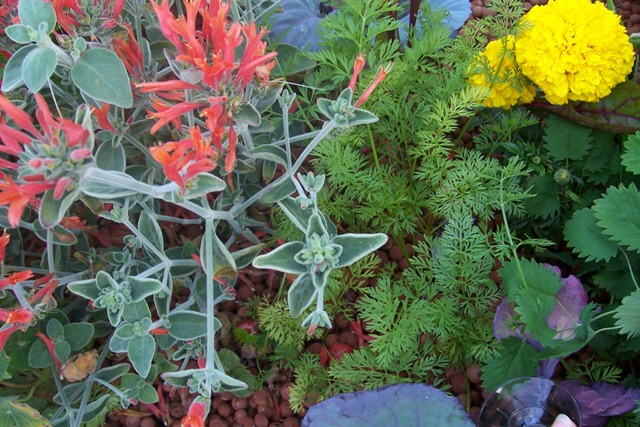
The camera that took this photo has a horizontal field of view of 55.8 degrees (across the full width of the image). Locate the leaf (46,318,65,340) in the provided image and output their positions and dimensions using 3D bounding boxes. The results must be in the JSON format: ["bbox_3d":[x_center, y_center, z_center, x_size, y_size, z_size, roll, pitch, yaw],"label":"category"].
[{"bbox_3d":[-0.244,0.107,0.556,0.015,0.006,0.022,-19,85,-6],"label":"leaf"}]

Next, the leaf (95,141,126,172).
[{"bbox_3d":[-0.193,-0.052,0.560,0.029,0.008,0.032,6,78,1],"label":"leaf"}]

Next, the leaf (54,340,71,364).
[{"bbox_3d":[-0.238,0.128,0.556,0.015,0.006,0.022,-18,95,-6],"label":"leaf"}]

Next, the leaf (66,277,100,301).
[{"bbox_3d":[-0.195,0.063,0.502,0.033,0.008,0.018,8,66,9],"label":"leaf"}]

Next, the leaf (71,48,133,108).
[{"bbox_3d":[-0.152,-0.094,0.425,0.036,0.010,0.054,-42,79,-14],"label":"leaf"}]

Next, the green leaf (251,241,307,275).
[{"bbox_3d":[-0.030,0.033,0.453,0.041,0.009,0.022,-6,62,-7],"label":"green leaf"}]

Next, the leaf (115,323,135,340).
[{"bbox_3d":[-0.161,0.097,0.498,0.017,0.005,0.013,-3,69,-1],"label":"leaf"}]

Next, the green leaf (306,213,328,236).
[{"bbox_3d":[-0.002,0.011,0.470,0.017,0.024,0.008,-6,25,-1],"label":"green leaf"}]

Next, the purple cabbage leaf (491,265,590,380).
[{"bbox_3d":[0.204,0.101,0.560,0.090,0.035,0.101,0,90,-3],"label":"purple cabbage leaf"}]

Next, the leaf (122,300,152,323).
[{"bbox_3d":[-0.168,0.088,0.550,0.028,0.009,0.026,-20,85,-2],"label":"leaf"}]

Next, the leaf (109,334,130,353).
[{"bbox_3d":[-0.158,0.103,0.487,0.029,0.007,0.020,-34,66,10],"label":"leaf"}]

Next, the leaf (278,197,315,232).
[{"bbox_3d":[-0.020,0.004,0.487,0.023,0.009,0.042,-38,83,-2],"label":"leaf"}]

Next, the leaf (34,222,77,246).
[{"bbox_3d":[-0.238,0.018,0.545,0.043,0.009,0.019,21,67,0],"label":"leaf"}]

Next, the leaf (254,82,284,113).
[{"bbox_3d":[-0.043,-0.099,0.514,0.036,0.010,0.023,-47,54,-9],"label":"leaf"}]

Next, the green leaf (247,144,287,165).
[{"bbox_3d":[-0.046,-0.049,0.530,0.039,0.011,0.019,18,53,6],"label":"green leaf"}]

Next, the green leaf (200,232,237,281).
[{"bbox_3d":[-0.095,0.041,0.570,0.035,0.012,0.050,-16,80,-9],"label":"green leaf"}]

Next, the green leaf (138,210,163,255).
[{"bbox_3d":[-0.146,0.017,0.524,0.022,0.010,0.052,-37,61,9],"label":"green leaf"}]

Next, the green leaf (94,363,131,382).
[{"bbox_3d":[-0.187,0.143,0.546,0.033,0.009,0.018,-17,49,-7],"label":"green leaf"}]

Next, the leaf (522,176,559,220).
[{"bbox_3d":[0.233,-0.016,0.640,0.045,0.010,0.047,-28,75,-8],"label":"leaf"}]

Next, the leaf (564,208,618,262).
[{"bbox_3d":[0.231,0.017,0.512,0.048,0.009,0.038,33,76,6],"label":"leaf"}]

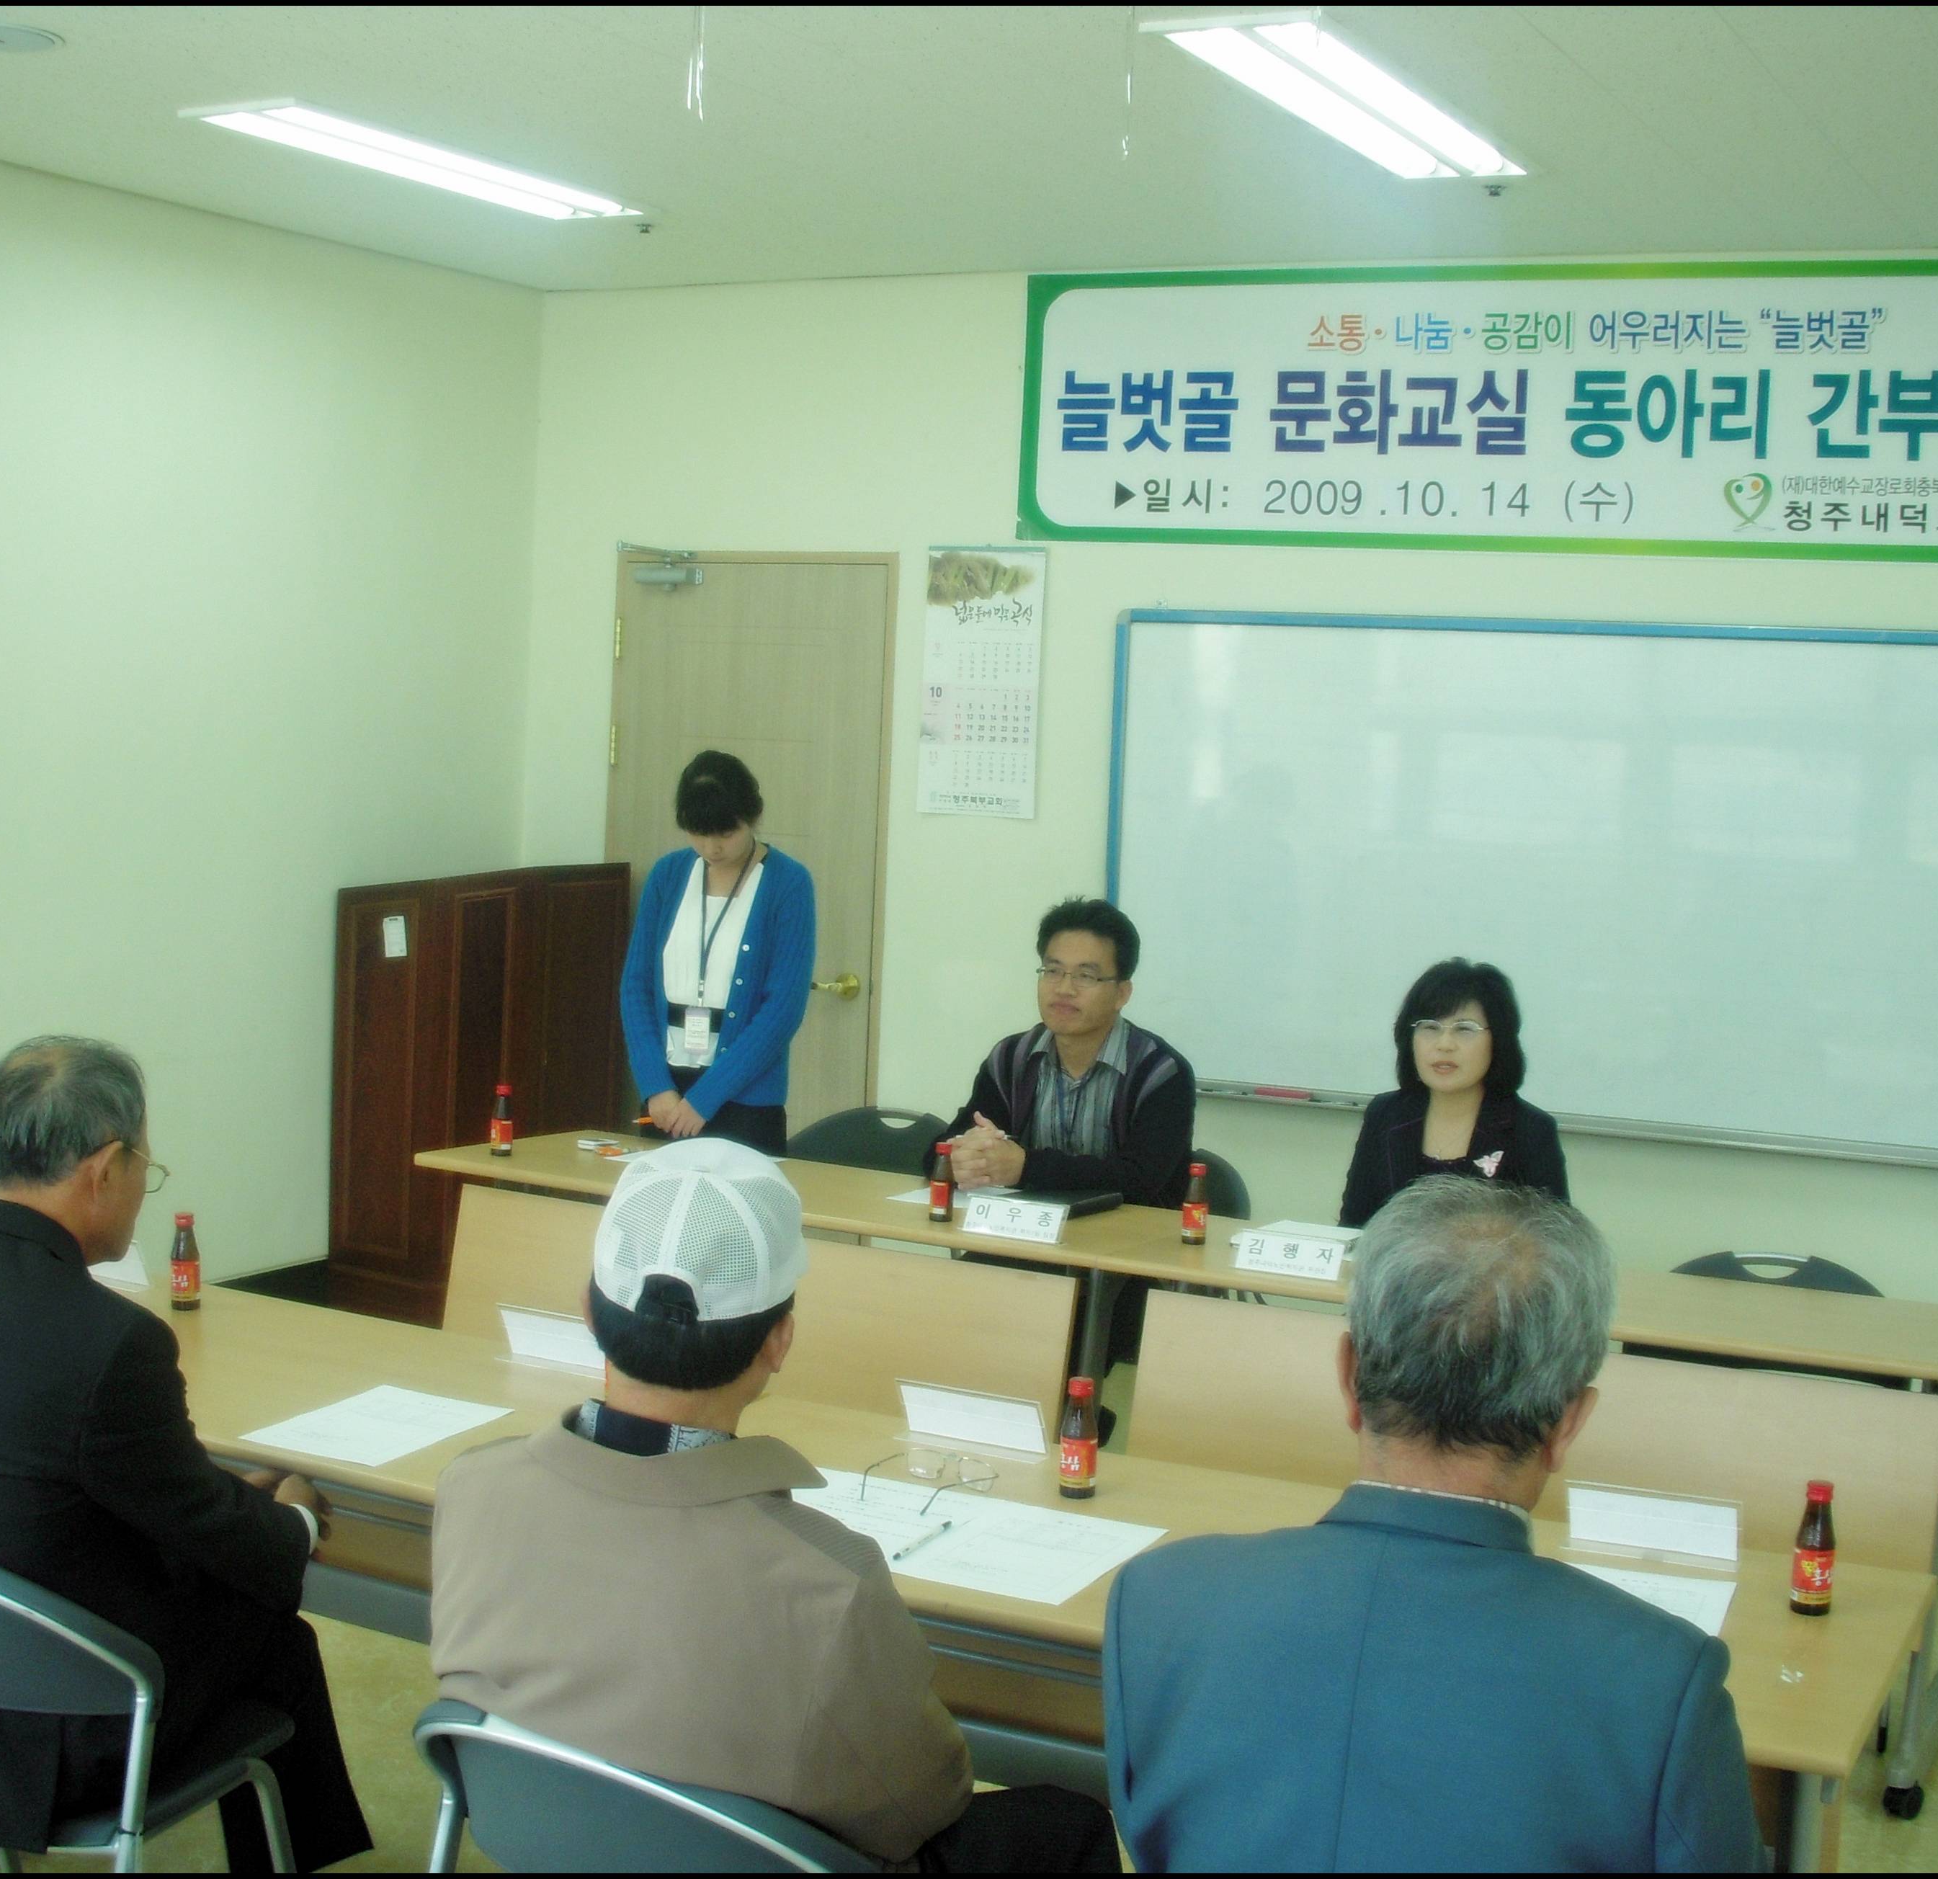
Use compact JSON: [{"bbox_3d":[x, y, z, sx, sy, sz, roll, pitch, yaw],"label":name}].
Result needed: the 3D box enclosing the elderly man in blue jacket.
[{"bbox_3d":[0.469,0.844,2.356,0.500,1.365,0.740,5,6,27],"label":"elderly man in blue jacket"}]

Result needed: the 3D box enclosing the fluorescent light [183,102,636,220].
[{"bbox_3d":[-1.115,-1.629,5.725,0.300,0.080,1.270,4,6,25],"label":"fluorescent light"}]

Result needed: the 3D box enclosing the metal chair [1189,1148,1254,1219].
[{"bbox_3d":[0.271,0.809,5.577,0.460,0.800,0.500,4,6,25],"label":"metal chair"}]

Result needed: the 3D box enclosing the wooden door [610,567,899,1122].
[{"bbox_3d":[-0.604,-0.021,7.457,0.870,2.030,0.080,4,6,25],"label":"wooden door"}]

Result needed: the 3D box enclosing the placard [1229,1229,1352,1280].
[{"bbox_3d":[0.546,0.522,4.640,0.198,0.080,0.050,4,6,25],"label":"placard"}]

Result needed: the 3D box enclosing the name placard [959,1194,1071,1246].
[{"bbox_3d":[0.093,0.500,4.945,0.200,0.070,0.065,5,6,26],"label":"name placard"}]

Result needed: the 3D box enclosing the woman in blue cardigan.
[{"bbox_3d":[-0.566,0.365,5.961,0.430,1.550,0.300,4,6,20],"label":"woman in blue cardigan"}]

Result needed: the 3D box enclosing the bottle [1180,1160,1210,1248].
[{"bbox_3d":[0.401,0.467,4.846,0.043,0.140,0.043,4,6,25],"label":"bottle"}]

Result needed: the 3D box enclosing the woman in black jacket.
[{"bbox_3d":[0.856,0.659,5.176,0.480,1.240,0.680,5,6,26],"label":"woman in black jacket"}]

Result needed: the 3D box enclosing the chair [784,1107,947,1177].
[{"bbox_3d":[-0.269,0.776,5.815,0.480,0.790,0.530,5,6,26],"label":"chair"}]

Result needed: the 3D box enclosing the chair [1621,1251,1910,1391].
[{"bbox_3d":[1.287,0.948,4.672,0.480,0.790,0.530,5,6,26],"label":"chair"}]

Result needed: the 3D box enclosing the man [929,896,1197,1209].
[{"bbox_3d":[0.151,0.569,5.494,0.570,1.300,0.740,5,6,26],"label":"man"}]

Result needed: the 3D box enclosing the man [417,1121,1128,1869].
[{"bbox_3d":[-0.151,0.804,2.662,0.540,1.300,0.740,5,6,26],"label":"man"}]

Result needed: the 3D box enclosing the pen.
[{"bbox_3d":[-0.051,0.684,3.136,0.011,0.011,0.147,4,6,25],"label":"pen"}]

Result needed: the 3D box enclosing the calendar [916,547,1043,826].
[{"bbox_3d":[0.028,-0.674,7.211,0.342,0.700,0.012,5,6,26],"label":"calendar"}]

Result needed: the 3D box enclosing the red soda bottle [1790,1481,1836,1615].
[{"bbox_3d":[0.918,0.659,2.978,0.047,0.139,0.047,5,6,26],"label":"red soda bottle"}]

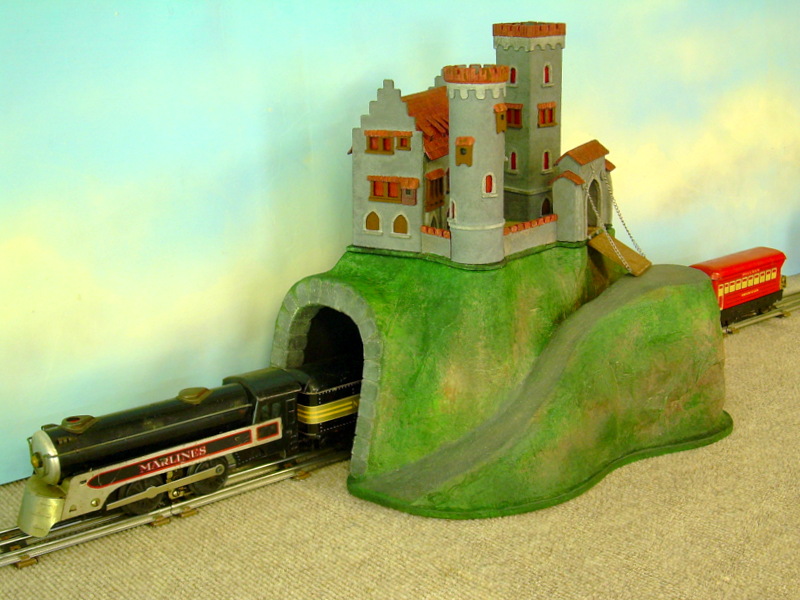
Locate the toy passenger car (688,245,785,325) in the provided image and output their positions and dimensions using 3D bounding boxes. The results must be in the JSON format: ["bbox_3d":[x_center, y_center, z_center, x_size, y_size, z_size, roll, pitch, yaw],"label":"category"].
[{"bbox_3d":[0.367,-0.014,1.279,0.146,0.077,0.054,-13,20,-36],"label":"toy passenger car"}]

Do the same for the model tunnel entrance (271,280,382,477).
[{"bbox_3d":[-0.063,0.055,0.953,0.038,0.146,0.160,-13,20,-36],"label":"model tunnel entrance"}]

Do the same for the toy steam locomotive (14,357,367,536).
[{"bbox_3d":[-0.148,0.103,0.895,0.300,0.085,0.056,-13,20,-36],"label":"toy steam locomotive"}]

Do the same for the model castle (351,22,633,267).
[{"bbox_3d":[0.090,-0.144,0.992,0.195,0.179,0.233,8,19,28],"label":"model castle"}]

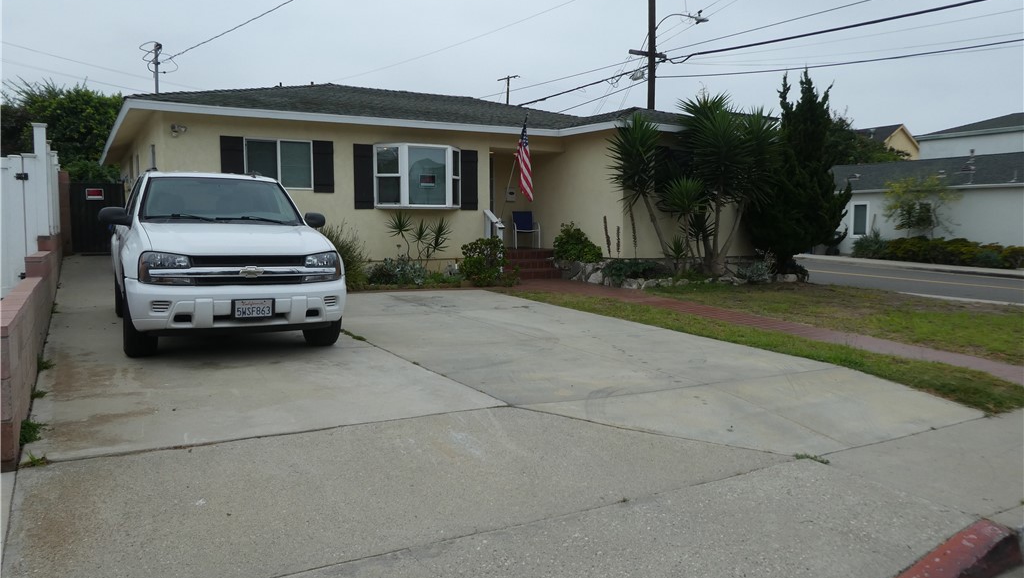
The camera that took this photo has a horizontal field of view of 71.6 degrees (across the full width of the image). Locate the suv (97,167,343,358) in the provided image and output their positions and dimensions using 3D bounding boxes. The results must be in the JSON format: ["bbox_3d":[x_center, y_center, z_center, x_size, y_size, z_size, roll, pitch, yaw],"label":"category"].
[{"bbox_3d":[-3.278,-0.455,7.787,1.930,1.790,4.870,-2,6,-30],"label":"suv"}]

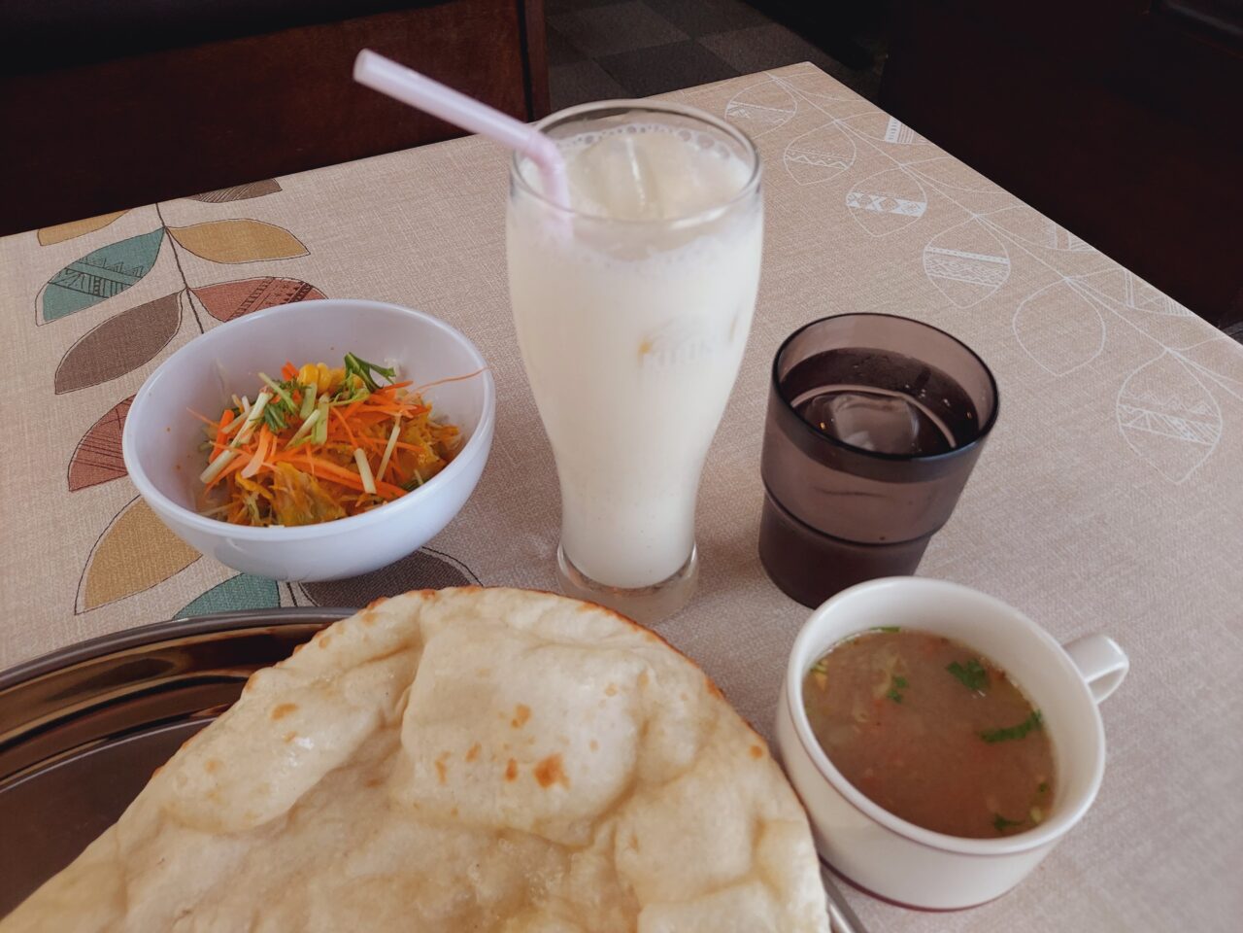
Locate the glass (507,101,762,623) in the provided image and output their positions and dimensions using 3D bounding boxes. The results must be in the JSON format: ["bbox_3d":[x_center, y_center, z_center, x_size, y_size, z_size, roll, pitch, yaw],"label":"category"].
[{"bbox_3d":[0.003,-0.019,0.287,0.067,0.170,0.067,0,46,0],"label":"glass"}]

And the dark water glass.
[{"bbox_3d":[0.085,0.003,0.323,0.072,0.088,0.072,0,46,0],"label":"dark water glass"}]

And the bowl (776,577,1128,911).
[{"bbox_3d":[0.101,0.081,0.273,0.107,0.051,0.086,-14,48,-14],"label":"bowl"}]

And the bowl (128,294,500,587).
[{"bbox_3d":[-0.108,0.000,0.341,0.125,0.065,0.125,0,46,0],"label":"bowl"}]

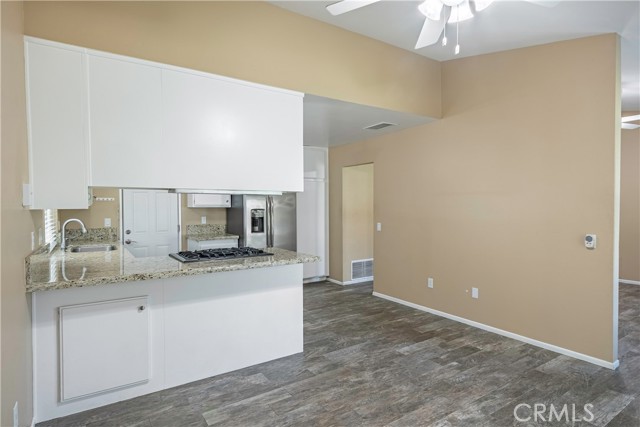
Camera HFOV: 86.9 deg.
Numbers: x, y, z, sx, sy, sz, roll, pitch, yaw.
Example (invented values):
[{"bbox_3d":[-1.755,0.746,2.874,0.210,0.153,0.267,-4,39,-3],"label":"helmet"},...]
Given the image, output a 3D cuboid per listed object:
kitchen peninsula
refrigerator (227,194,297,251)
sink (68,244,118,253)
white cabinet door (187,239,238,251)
[{"bbox_3d":[-1.176,0.878,3.124,2.165,0.903,0.977,-1,1,-33],"label":"kitchen peninsula"},{"bbox_3d":[-0.987,0.393,5.774,0.921,1.772,0.816,-1,1,-33],"label":"refrigerator"},{"bbox_3d":[-2.677,0.516,4.010,0.443,0.201,0.725,-1,1,-33],"label":"sink"},{"bbox_3d":[-1.705,0.854,5.471,0.614,0.866,0.614,-1,1,-33],"label":"white cabinet door"}]

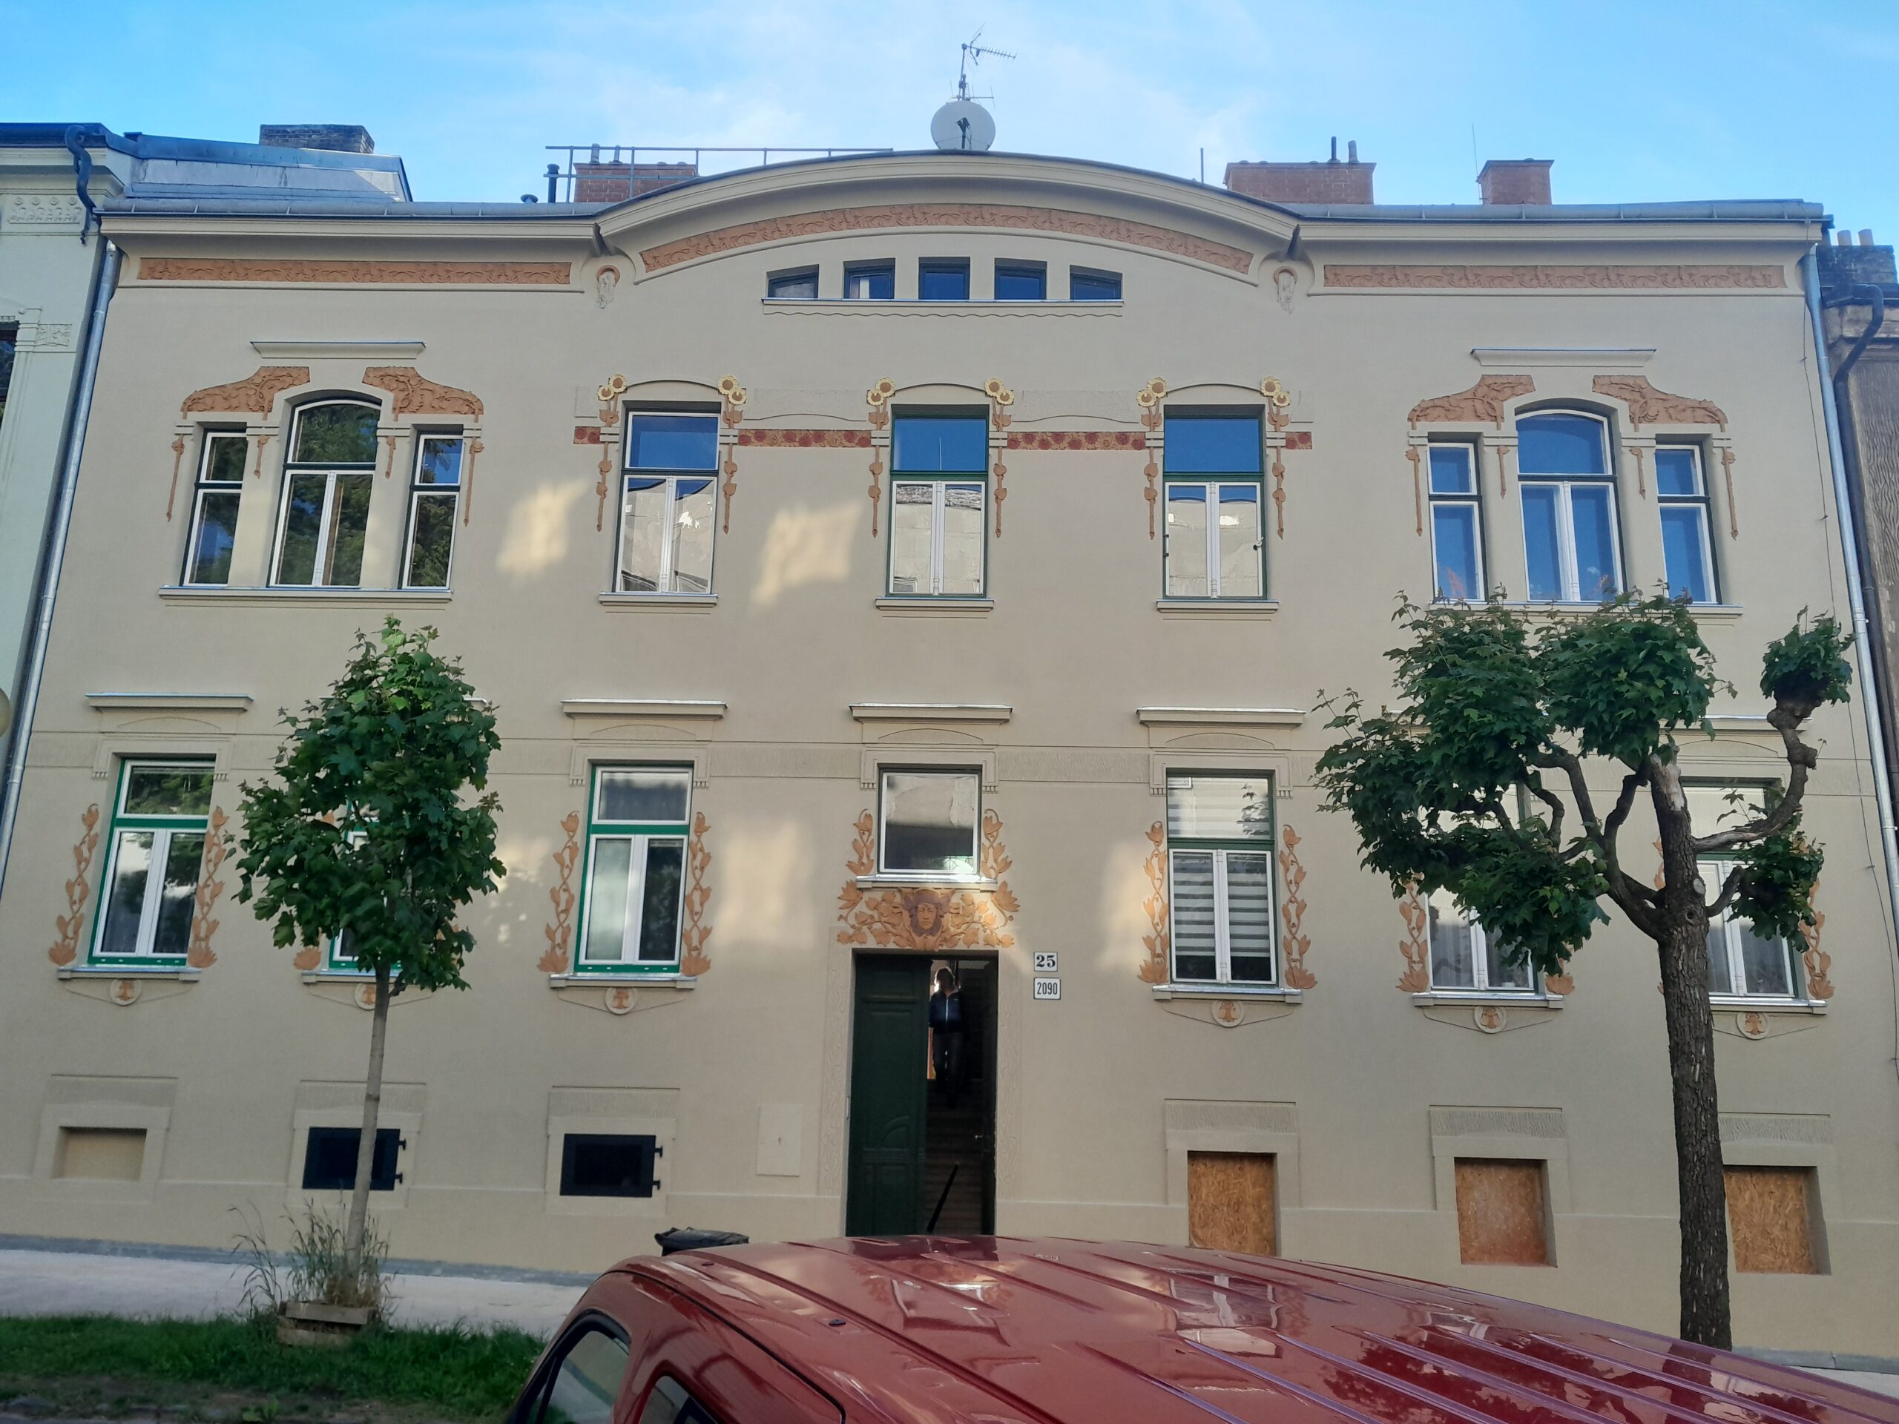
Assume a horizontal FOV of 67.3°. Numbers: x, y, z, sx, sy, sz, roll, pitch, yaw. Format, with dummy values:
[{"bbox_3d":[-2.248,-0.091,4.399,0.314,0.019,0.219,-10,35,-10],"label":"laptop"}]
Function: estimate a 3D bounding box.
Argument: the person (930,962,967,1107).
[{"bbox_3d":[-0.041,4.035,17.760,0.500,1.710,0.420,1,-14,2],"label":"person"}]

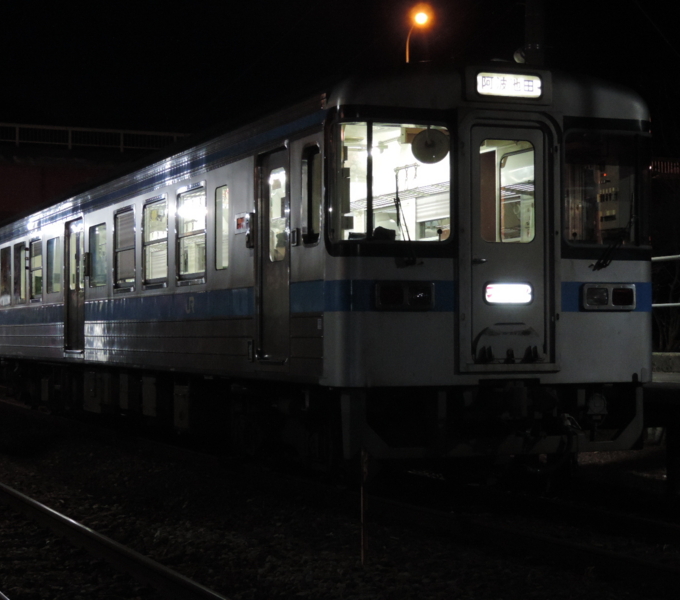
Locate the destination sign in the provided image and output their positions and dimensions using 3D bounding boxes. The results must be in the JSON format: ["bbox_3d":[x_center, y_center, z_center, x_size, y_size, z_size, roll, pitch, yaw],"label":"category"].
[{"bbox_3d":[1.319,-1.676,12.671,0.570,0.180,0.080,0,-1,-20],"label":"destination sign"}]

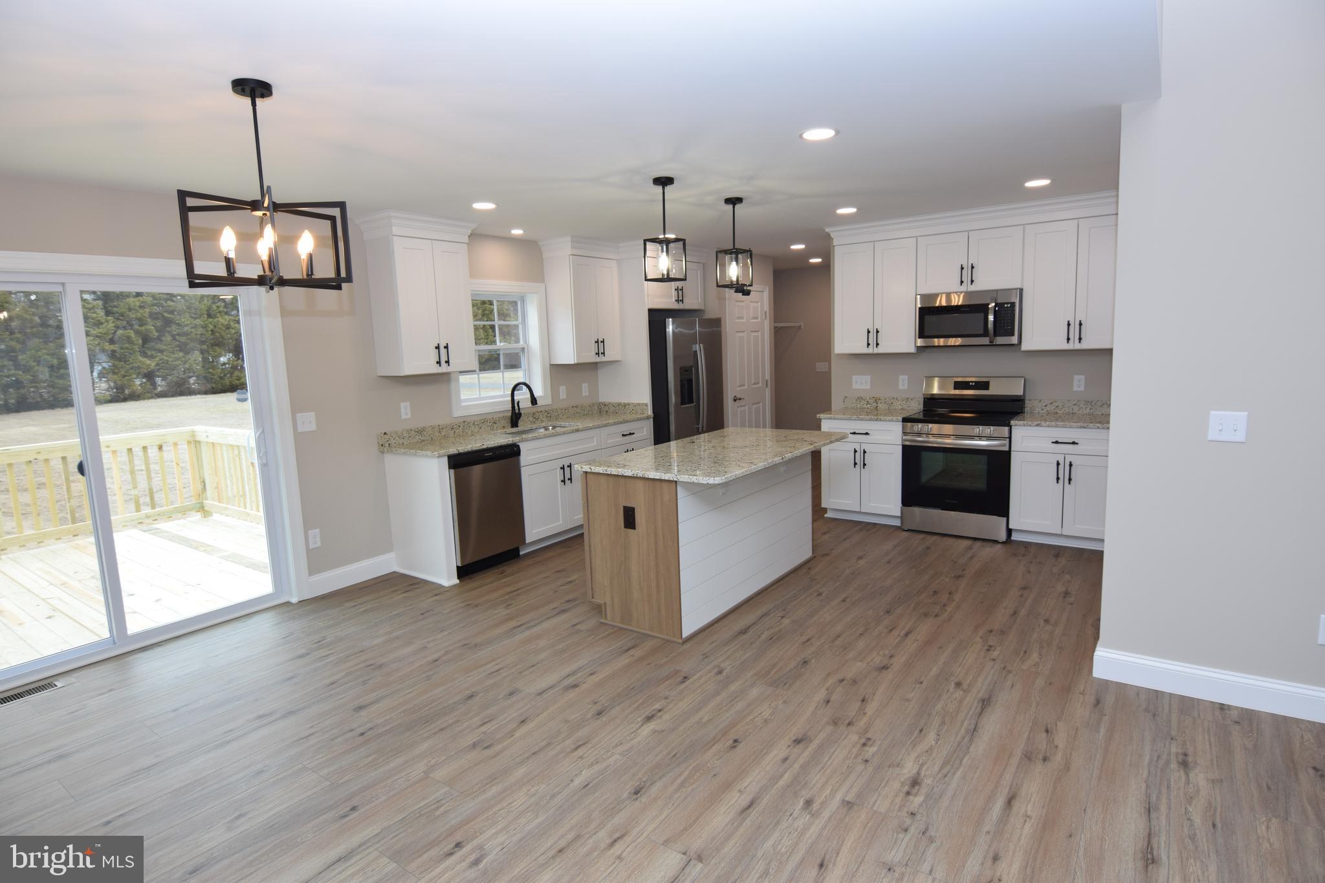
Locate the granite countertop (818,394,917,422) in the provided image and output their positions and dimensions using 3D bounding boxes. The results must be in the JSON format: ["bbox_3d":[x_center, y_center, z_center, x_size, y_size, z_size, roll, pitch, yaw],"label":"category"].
[{"bbox_3d":[1.784,-0.279,5.643,0.702,0.132,0.654,4,10,36],"label":"granite countertop"}]

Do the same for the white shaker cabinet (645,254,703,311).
[{"bbox_3d":[-0.128,-1.507,6.482,0.664,0.455,0.940,4,11,36],"label":"white shaker cabinet"}]

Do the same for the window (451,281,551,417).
[{"bbox_3d":[-1.372,-0.782,5.462,0.120,1.049,1.083,4,10,36],"label":"window"}]

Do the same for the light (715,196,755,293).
[{"bbox_3d":[0.467,-1.259,4.248,0.180,0.545,0.180,4,11,36],"label":"light"}]

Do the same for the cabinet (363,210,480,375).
[{"bbox_3d":[-1.657,-1.002,4.641,0.394,1.045,0.690,4,10,36],"label":"cabinet"}]

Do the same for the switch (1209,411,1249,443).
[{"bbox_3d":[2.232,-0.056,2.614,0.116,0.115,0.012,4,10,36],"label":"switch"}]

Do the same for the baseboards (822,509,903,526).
[{"bbox_3d":[1.702,0.624,5.609,0.678,0.100,0.020,4,10,36],"label":"baseboards"}]

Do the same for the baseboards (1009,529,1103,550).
[{"bbox_3d":[2.883,0.707,4.788,0.664,0.114,0.035,4,11,36],"label":"baseboards"}]

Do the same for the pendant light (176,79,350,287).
[{"bbox_3d":[-1.343,-0.845,2.221,0.500,0.665,0.540,-7,10,-31],"label":"pendant light"}]

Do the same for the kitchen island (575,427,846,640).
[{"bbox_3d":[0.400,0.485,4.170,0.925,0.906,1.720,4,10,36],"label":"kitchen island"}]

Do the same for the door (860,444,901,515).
[{"bbox_3d":[1.775,0.306,5.367,0.332,0.581,0.027,4,10,37],"label":"door"}]

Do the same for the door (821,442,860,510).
[{"bbox_3d":[1.506,0.290,5.571,0.334,0.580,0.027,4,10,37],"label":"door"}]

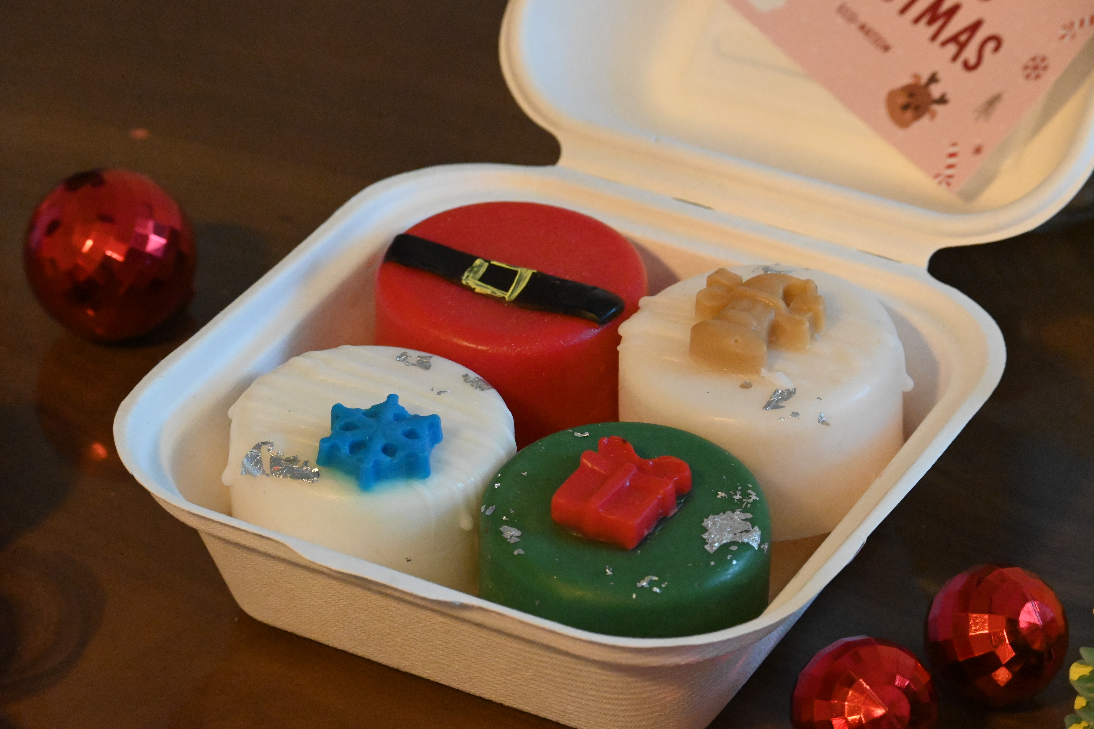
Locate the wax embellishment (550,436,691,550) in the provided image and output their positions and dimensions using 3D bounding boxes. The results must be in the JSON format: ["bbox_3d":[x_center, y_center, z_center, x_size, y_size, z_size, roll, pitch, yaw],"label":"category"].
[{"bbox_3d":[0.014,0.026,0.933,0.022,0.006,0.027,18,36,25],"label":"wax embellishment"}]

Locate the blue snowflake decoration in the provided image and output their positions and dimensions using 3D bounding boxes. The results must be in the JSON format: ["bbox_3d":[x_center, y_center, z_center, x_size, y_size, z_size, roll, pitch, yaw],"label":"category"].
[{"bbox_3d":[-0.035,0.016,0.949,0.024,0.006,0.027,5,33,7],"label":"blue snowflake decoration"}]

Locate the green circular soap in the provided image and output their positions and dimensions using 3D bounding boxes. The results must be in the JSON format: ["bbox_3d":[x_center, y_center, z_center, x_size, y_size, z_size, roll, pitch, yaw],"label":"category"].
[{"bbox_3d":[0.016,0.041,0.947,0.060,0.034,0.060,0,32,0],"label":"green circular soap"}]

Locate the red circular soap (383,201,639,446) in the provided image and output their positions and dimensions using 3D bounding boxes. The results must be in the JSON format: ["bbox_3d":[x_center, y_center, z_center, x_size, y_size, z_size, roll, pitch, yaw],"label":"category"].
[{"bbox_3d":[-0.008,-0.008,1.024,0.061,0.035,0.061,0,32,0],"label":"red circular soap"}]

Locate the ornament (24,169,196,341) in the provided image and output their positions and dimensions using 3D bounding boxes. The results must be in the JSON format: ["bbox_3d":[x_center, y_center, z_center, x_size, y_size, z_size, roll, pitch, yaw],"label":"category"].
[{"bbox_3d":[-0.101,-0.025,1.057,0.040,0.040,0.040,0,32,0],"label":"ornament"}]

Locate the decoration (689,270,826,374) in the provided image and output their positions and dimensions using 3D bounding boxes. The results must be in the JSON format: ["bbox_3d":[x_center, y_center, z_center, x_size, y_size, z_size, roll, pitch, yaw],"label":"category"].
[{"bbox_3d":[0.045,-0.010,0.990,0.029,0.006,0.031,11,34,17],"label":"decoration"}]

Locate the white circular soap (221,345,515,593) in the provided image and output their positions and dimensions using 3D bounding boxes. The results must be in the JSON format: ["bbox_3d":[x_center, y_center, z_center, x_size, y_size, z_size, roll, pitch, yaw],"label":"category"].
[{"bbox_3d":[-0.037,0.025,0.972,0.061,0.034,0.061,0,32,0],"label":"white circular soap"}]

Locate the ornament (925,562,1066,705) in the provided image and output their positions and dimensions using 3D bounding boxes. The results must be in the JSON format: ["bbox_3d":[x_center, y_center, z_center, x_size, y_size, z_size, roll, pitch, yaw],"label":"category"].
[{"bbox_3d":[0.093,0.056,0.940,0.029,0.029,0.029,0,32,0],"label":"ornament"}]

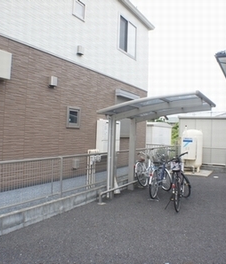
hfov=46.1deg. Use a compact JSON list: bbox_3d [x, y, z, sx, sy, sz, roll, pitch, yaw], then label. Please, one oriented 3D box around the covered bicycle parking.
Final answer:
[{"bbox_3d":[1.054,0.414,5.970,2.060,2.250,2.120,1,0,29],"label":"covered bicycle parking"}]

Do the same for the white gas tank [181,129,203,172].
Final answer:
[{"bbox_3d":[3.132,0.758,10.369,0.780,1.690,0.970,1,0,30],"label":"white gas tank"}]

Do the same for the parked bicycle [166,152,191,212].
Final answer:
[{"bbox_3d":[1.470,1.018,5.670,0.580,1.060,1.750,2,0,22],"label":"parked bicycle"}]

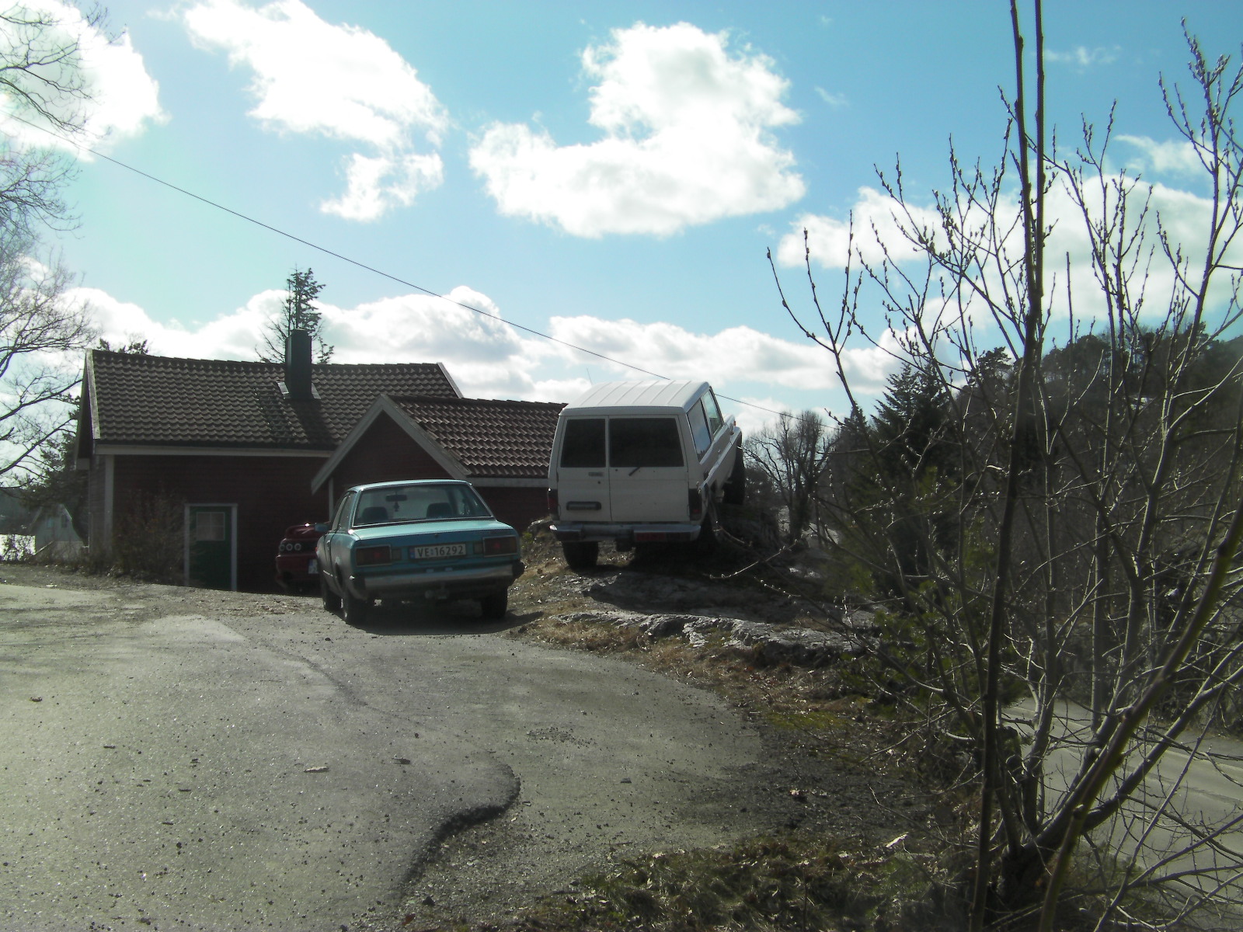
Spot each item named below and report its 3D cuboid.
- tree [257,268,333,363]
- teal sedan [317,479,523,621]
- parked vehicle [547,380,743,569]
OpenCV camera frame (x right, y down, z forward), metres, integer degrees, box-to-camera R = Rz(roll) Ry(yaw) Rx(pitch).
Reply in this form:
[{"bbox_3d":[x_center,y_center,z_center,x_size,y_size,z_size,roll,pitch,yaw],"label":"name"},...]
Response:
[{"bbox_3d":[-10.000,-0.930,42.000,3.900,10.300,3.900,0,-2,0],"label":"tree"},{"bbox_3d":[-2.260,0.846,14.303,1.620,1.385,4.100,-3,-1,-18],"label":"teal sedan"},{"bbox_3d":[0.455,-0.121,16.047,1.700,1.880,4.000,0,13,14],"label":"parked vehicle"}]

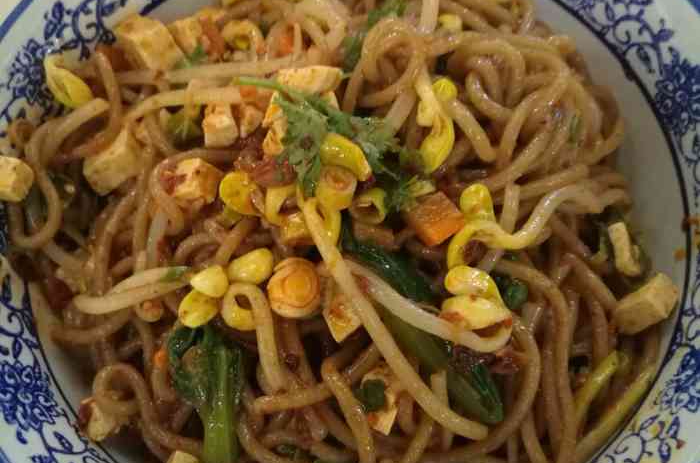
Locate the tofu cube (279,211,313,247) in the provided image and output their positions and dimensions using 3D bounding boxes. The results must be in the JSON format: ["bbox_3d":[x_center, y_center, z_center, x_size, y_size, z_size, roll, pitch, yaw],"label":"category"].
[{"bbox_3d":[-0.015,-0.001,0.201,0.009,0.008,0.009,-8,68,-2],"label":"tofu cube"}]

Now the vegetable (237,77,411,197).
[{"bbox_3d":[-0.007,-0.026,0.202,0.044,0.014,0.028,9,68,5],"label":"vegetable"}]

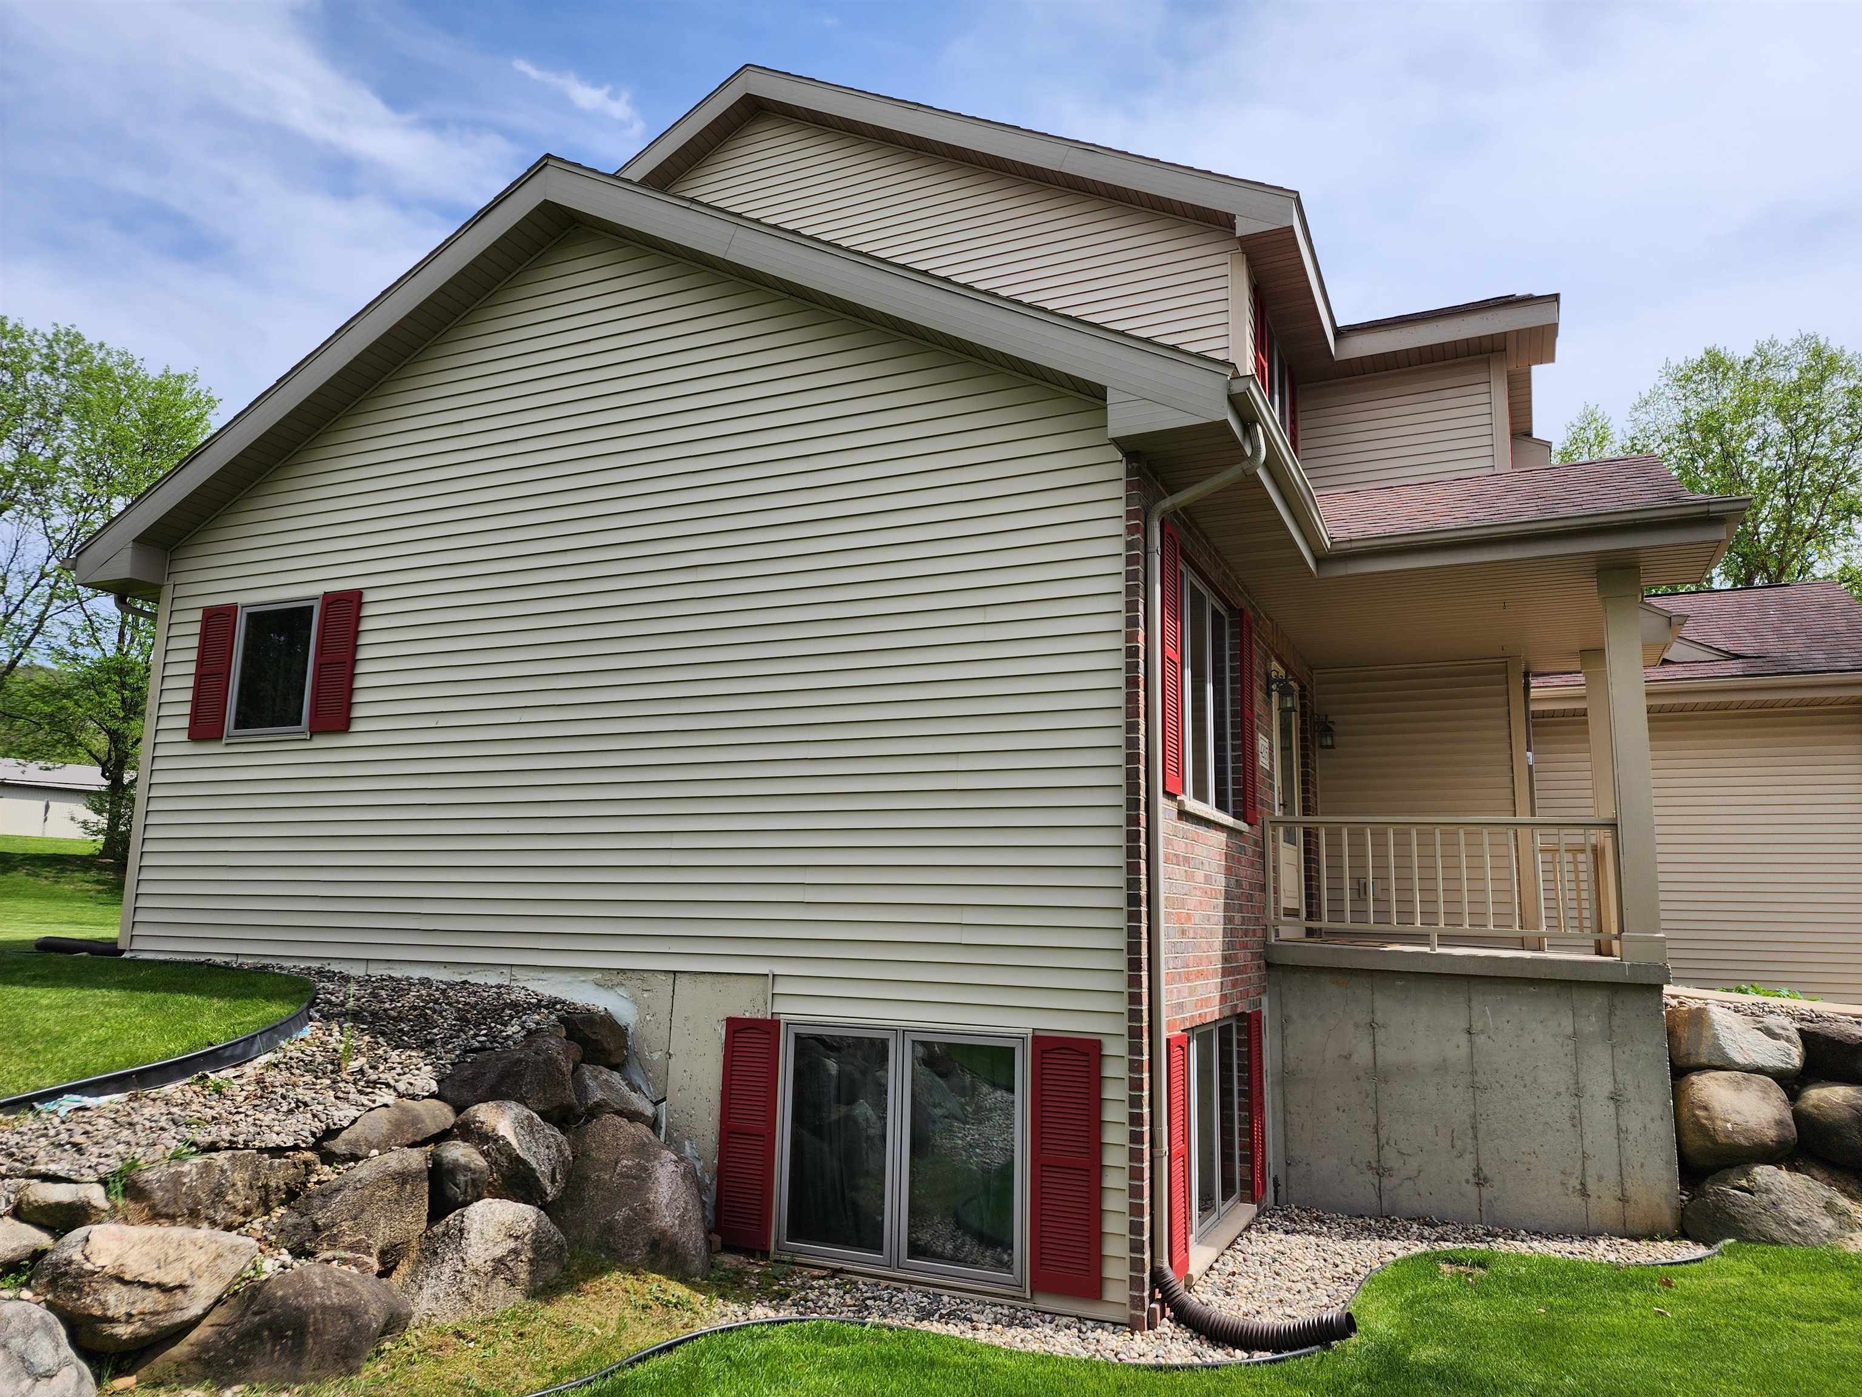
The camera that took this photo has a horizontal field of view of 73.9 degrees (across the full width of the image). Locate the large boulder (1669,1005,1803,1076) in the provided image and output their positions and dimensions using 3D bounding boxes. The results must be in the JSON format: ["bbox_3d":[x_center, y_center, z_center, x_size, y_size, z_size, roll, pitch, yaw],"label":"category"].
[{"bbox_3d":[5.497,2.349,8.500,0.794,0.485,0.700,-3,-11,24],"label":"large boulder"}]

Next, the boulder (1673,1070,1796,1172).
[{"bbox_3d":[5.380,2.827,8.300,0.670,0.626,0.700,-3,-11,24],"label":"boulder"}]

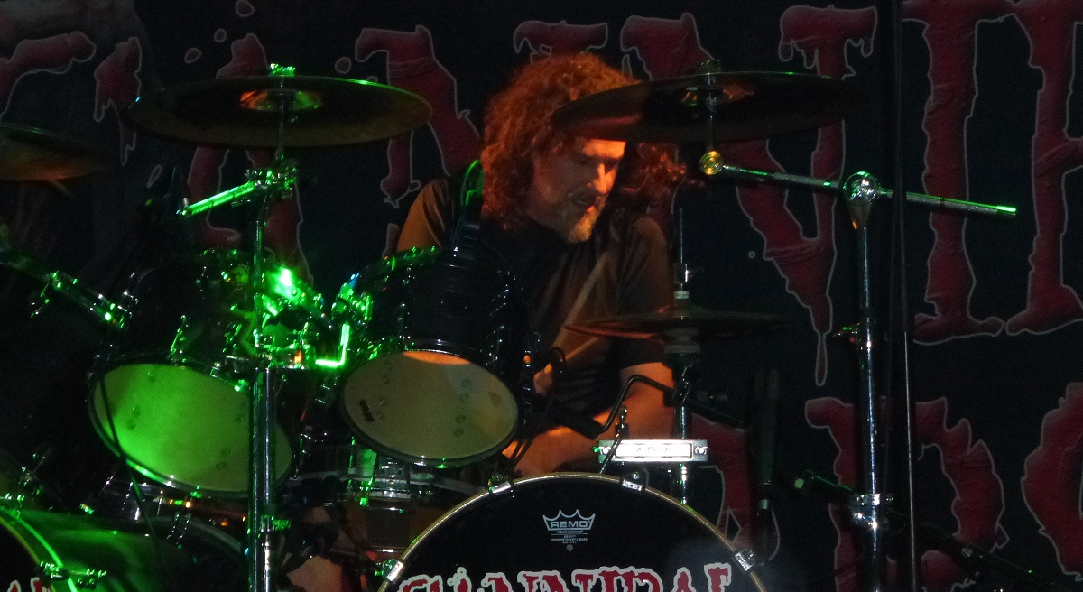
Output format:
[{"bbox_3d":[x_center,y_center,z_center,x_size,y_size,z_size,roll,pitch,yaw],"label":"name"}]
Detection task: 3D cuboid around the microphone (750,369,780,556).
[{"bbox_3d":[0.334,0.249,6.400,0.036,0.270,0.036,1,-5,0],"label":"microphone"}]

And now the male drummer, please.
[{"bbox_3d":[-0.050,0.260,6.700,0.650,1.300,0.750,-1,-7,0],"label":"male drummer"}]

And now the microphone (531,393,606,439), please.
[{"bbox_3d":[0.040,0.182,6.470,0.145,0.032,0.032,26,-19,-27],"label":"microphone"}]

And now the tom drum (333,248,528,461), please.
[{"bbox_3d":[-0.152,0.087,6.413,0.280,0.205,0.280,7,-39,0],"label":"tom drum"}]

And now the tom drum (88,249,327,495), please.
[{"bbox_3d":[-0.493,0.113,6.443,0.330,0.225,0.330,18,-35,0],"label":"tom drum"}]

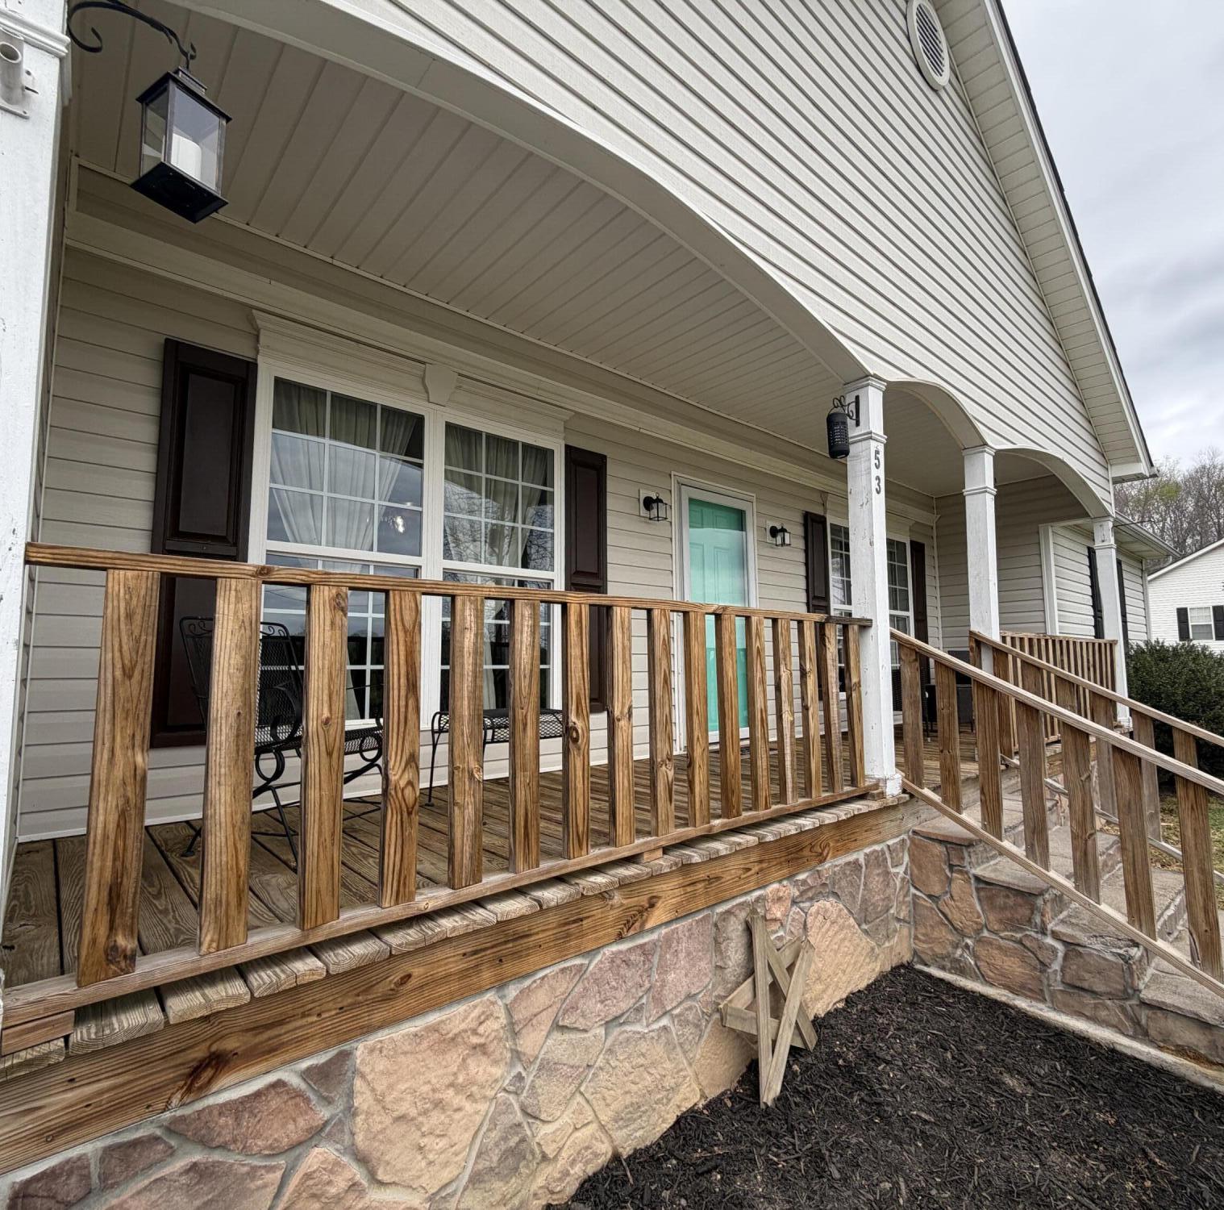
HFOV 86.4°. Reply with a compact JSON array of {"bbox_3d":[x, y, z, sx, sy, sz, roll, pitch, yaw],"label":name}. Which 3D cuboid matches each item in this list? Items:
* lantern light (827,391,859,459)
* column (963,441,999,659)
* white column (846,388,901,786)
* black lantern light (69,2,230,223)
[{"bbox_3d":[1.183,-0.904,3.292,0.256,0.373,0.105,4,-7,-41],"label":"lantern light"},{"bbox_3d":[2.509,-0.012,4.384,0.166,2.112,0.166,4,-7,-41],"label":"column"},{"bbox_3d":[1.335,-0.108,3.360,0.166,2.124,0.166,4,-7,-41],"label":"white column"},{"bbox_3d":[-0.996,-1.091,1.415,0.294,0.378,0.159,4,-7,-41],"label":"black lantern light"}]

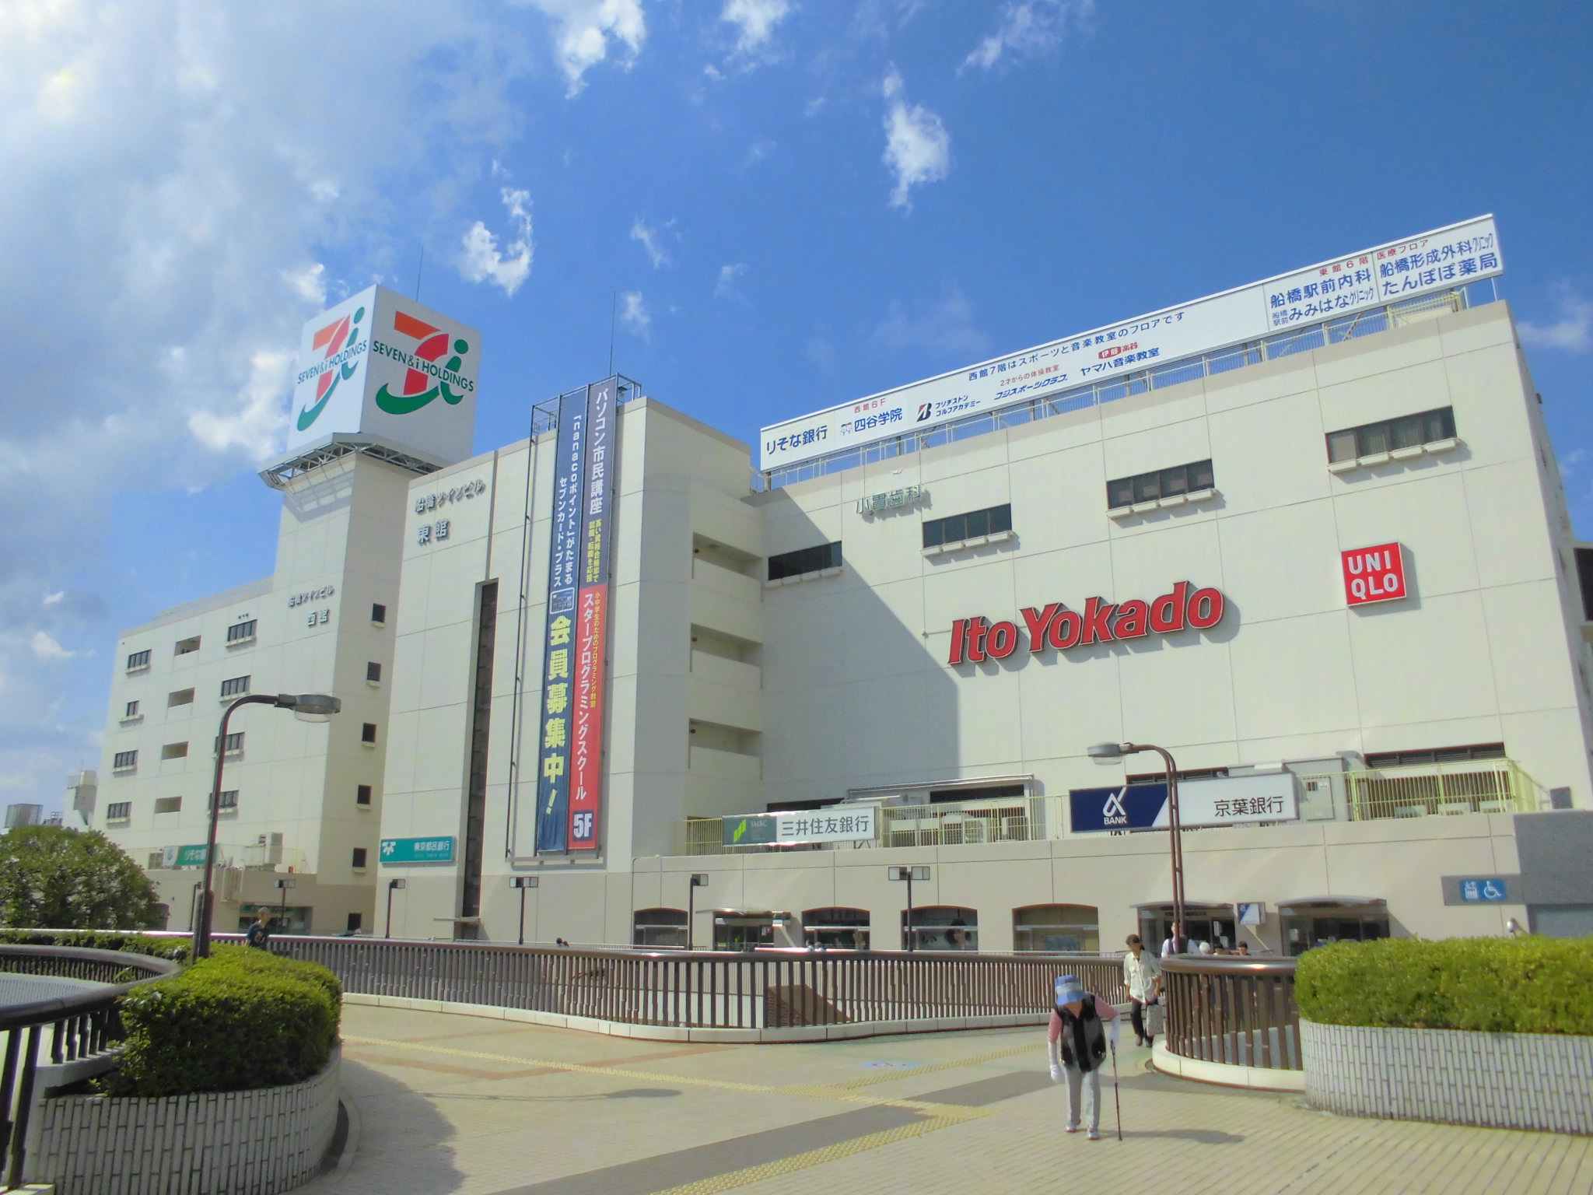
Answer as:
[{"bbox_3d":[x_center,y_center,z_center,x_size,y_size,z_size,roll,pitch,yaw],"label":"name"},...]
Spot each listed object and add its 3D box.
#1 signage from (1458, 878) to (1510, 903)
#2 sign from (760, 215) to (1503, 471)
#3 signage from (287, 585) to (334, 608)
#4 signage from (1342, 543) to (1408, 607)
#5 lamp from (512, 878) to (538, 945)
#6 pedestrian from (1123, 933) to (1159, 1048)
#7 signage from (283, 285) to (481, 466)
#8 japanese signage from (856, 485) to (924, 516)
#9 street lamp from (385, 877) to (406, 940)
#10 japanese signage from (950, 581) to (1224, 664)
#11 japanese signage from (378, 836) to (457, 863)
[{"bbox_3d":[17.459,7.440,30.419,1.075,0.553,0.100,-11,-18,35],"label":"signage"},{"bbox_3d":[10.925,-9.313,48.561,31.372,2.265,0.500,-11,-18,35],"label":"sign"},{"bbox_3d":[-32.264,-0.106,79.660,5.556,0.864,0.200,-11,-18,35],"label":"signage"},{"bbox_3d":[19.052,-0.713,39.404,1.815,1.895,0.350,-11,-18,35],"label":"signage"},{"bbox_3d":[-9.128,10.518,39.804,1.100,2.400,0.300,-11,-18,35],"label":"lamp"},{"bbox_3d":[4.926,5.577,16.967,0.520,1.580,0.400,-9,-17,30],"label":"pedestrian"},{"bbox_3d":[-30.197,-14.681,88.070,9.345,11.542,9.475,-11,-18,35],"label":"signage"},{"bbox_3d":[4.117,-4.166,52.005,3.397,0.711,0.250,-11,-18,35],"label":"japanese signage"},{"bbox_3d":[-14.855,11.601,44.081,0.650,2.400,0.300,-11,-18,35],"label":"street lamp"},{"bbox_3d":[10.718,0.890,45.286,11.051,1.935,0.400,-11,-18,35],"label":"japanese signage"},{"bbox_3d":[-17.836,11.936,56.560,5.717,1.090,0.300,-11,-18,35],"label":"japanese signage"}]

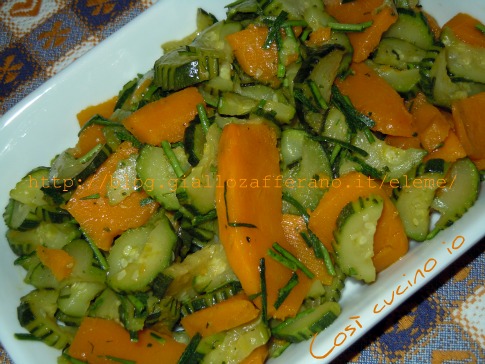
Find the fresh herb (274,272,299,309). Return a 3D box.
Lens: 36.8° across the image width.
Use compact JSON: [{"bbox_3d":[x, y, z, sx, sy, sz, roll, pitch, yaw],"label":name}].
[{"bbox_3d":[0.023,0.057,0.380,0.003,0.003,0.021,29,69,16],"label":"fresh herb"}]

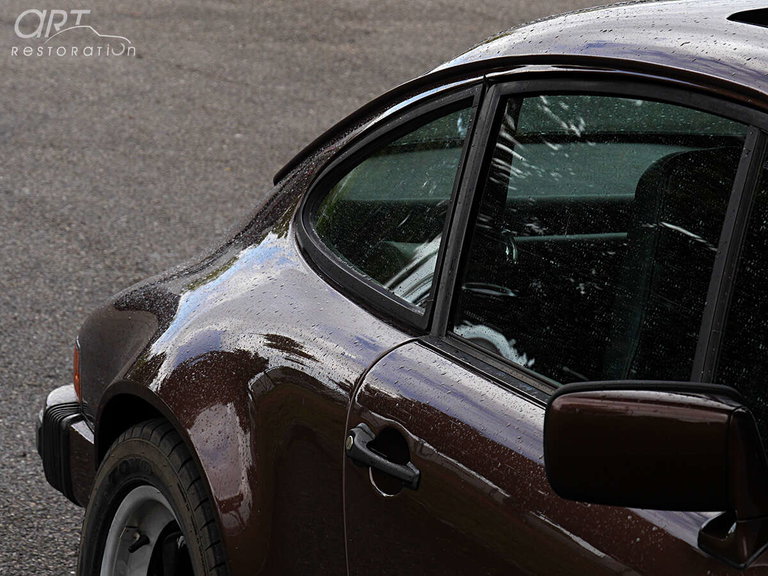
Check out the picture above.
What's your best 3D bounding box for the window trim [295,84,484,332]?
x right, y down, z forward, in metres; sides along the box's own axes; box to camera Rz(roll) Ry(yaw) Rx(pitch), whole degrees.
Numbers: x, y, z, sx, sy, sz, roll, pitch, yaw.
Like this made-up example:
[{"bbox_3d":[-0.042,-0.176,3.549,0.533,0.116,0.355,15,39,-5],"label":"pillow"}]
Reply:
[{"bbox_3d":[0.003,-0.139,3.891,0.060,0.335,0.619,17,3,-22],"label":"window trim"}]

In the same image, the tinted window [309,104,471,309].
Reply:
[{"bbox_3d":[0.010,-0.141,3.877,0.040,0.285,0.524,17,3,-22],"label":"tinted window"}]

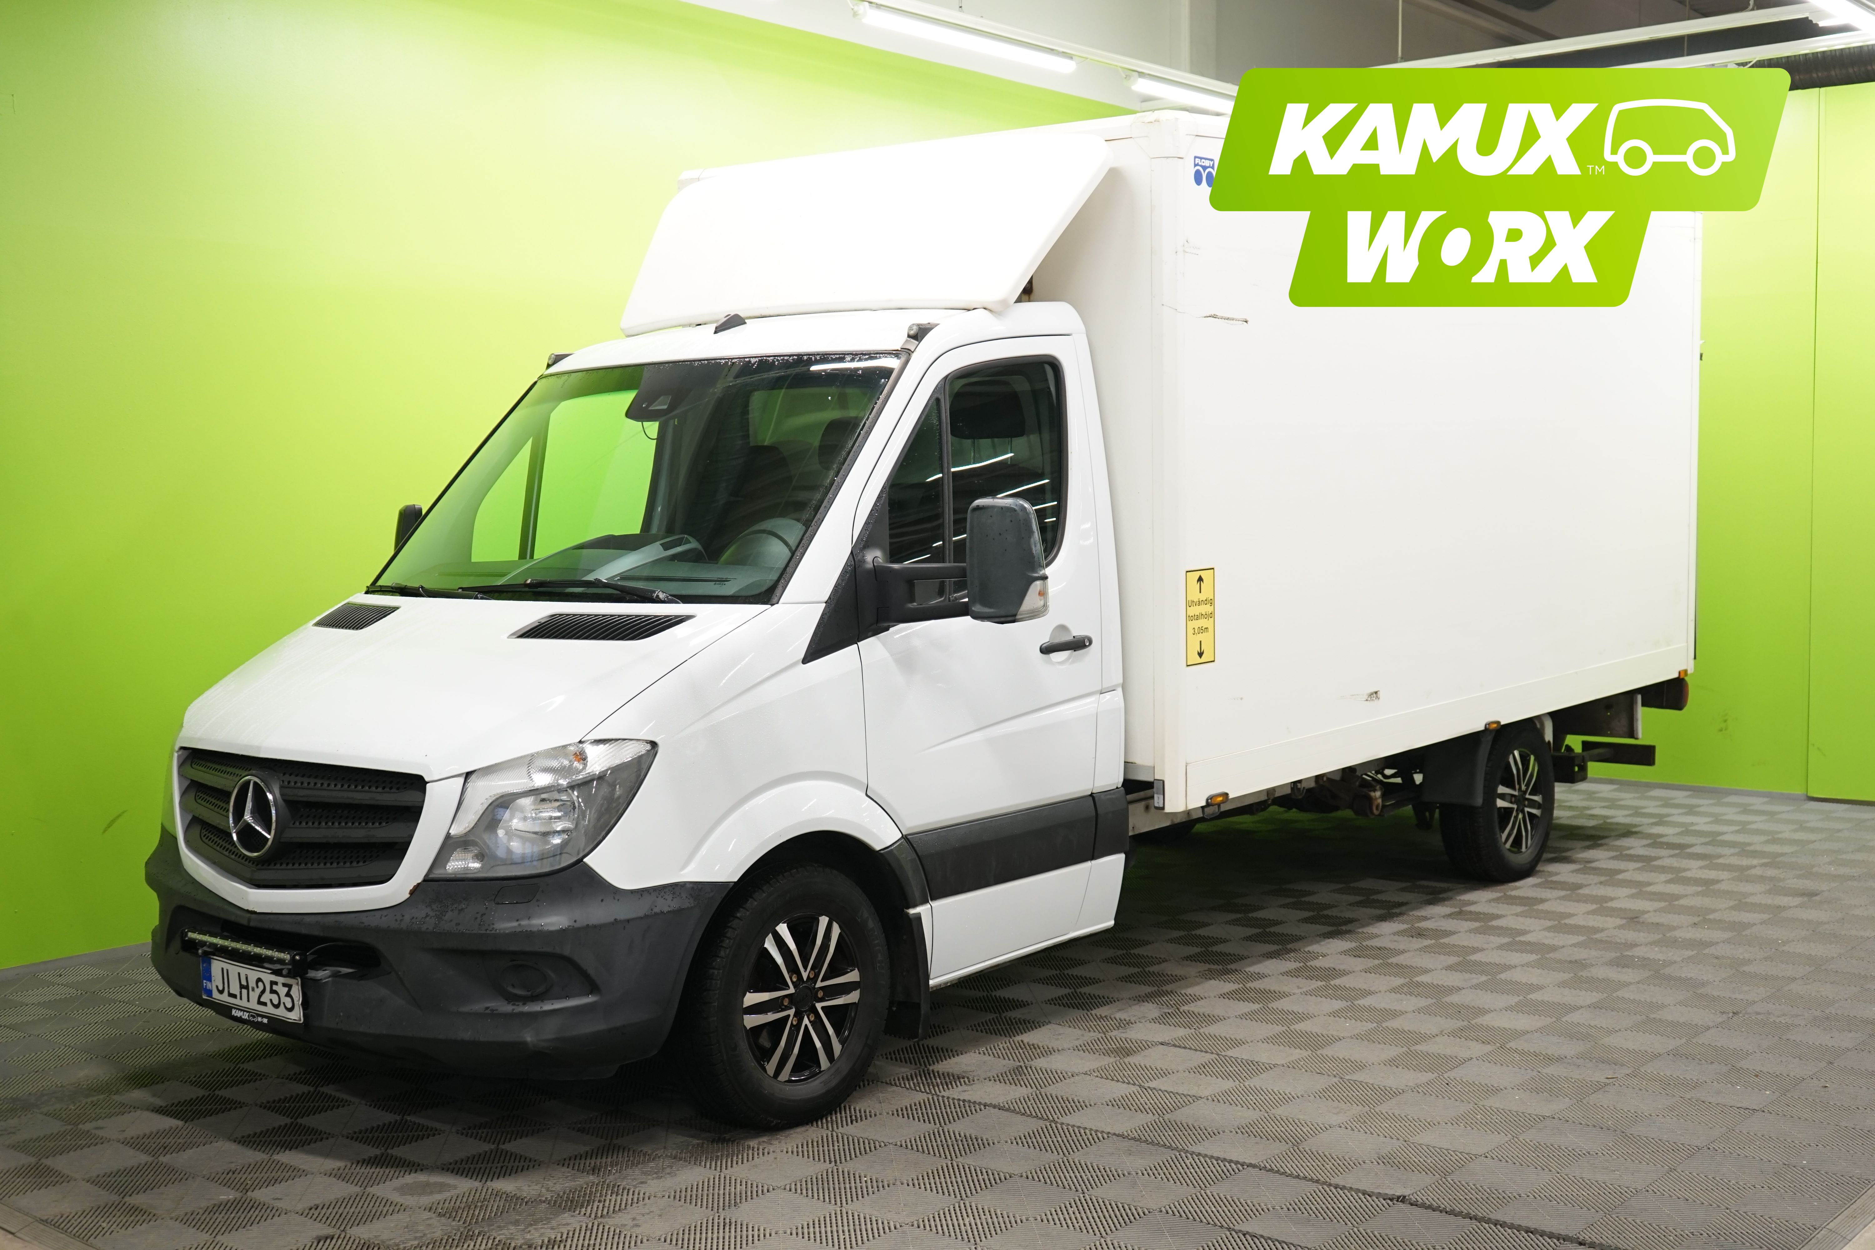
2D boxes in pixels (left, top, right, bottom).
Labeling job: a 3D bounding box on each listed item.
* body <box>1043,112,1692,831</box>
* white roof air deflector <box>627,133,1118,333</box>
[{"bbox_3d":[1.354,-0.722,8.729,2.178,2.185,4.597,4,7,40],"label":"body"},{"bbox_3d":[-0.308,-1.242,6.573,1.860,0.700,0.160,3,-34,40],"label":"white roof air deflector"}]

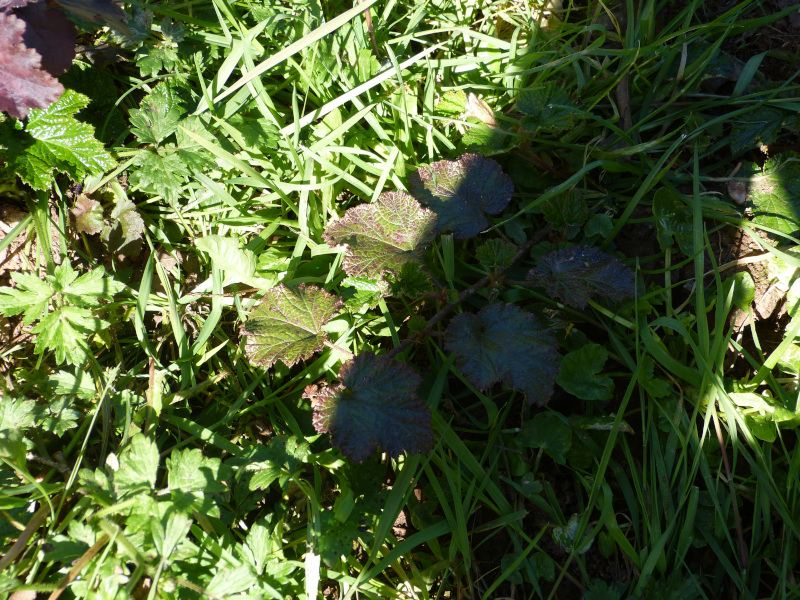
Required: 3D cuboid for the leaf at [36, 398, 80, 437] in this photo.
[{"bbox_3d":[-0.222,0.075,0.945,0.029,0.008,0.028,5,65,0],"label":"leaf"}]

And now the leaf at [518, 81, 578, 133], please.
[{"bbox_3d":[0.110,-0.144,1.083,0.046,0.011,0.047,16,69,8],"label":"leaf"}]

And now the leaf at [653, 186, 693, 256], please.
[{"bbox_3d":[0.170,-0.050,0.909,0.023,0.005,0.045,-5,66,-2],"label":"leaf"}]

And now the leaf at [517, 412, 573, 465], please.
[{"bbox_3d":[0.095,0.090,0.948,0.038,0.010,0.039,37,71,17],"label":"leaf"}]

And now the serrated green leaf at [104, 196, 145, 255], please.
[{"bbox_3d":[-0.191,-0.049,1.015,0.044,0.012,0.033,39,71,16],"label":"serrated green leaf"}]

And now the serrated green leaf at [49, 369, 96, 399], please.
[{"bbox_3d":[-0.192,0.049,0.852,0.027,0.005,0.021,-6,57,-4],"label":"serrated green leaf"}]

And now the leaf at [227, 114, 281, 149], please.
[{"bbox_3d":[-0.106,-0.122,1.059,0.038,0.010,0.035,-29,71,-13],"label":"leaf"}]

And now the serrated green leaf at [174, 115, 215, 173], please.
[{"bbox_3d":[-0.145,-0.112,1.034,0.033,0.010,0.047,6,65,3],"label":"serrated green leaf"}]

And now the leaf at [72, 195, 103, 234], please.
[{"bbox_3d":[-0.219,-0.060,1.021,0.032,0.009,0.027,39,71,16],"label":"leaf"}]

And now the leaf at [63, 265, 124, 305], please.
[{"bbox_3d":[-0.206,-0.010,0.979,0.042,0.009,0.029,-2,65,-1],"label":"leaf"}]

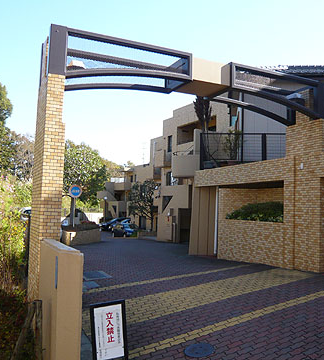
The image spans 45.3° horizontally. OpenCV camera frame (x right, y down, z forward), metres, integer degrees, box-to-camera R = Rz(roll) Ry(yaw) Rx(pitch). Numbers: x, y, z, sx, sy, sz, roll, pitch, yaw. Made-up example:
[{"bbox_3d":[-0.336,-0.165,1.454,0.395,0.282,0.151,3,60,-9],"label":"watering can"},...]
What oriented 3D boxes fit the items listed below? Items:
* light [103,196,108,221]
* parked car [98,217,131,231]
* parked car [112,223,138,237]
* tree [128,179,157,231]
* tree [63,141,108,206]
[{"bbox_3d":[-6.839,3.631,47.000,0.400,3.300,0.400,1,-4,0],"label":"light"},{"bbox_3d":[-5.094,4.928,43.000,4.400,1.500,1.700,5,-6,-44],"label":"parked car"},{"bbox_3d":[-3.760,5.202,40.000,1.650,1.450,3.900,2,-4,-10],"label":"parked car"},{"bbox_3d":[-1.908,2.447,38.000,2.800,5.200,2.800,1,-4,0],"label":"tree"},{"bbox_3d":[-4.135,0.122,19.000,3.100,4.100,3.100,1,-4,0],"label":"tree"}]

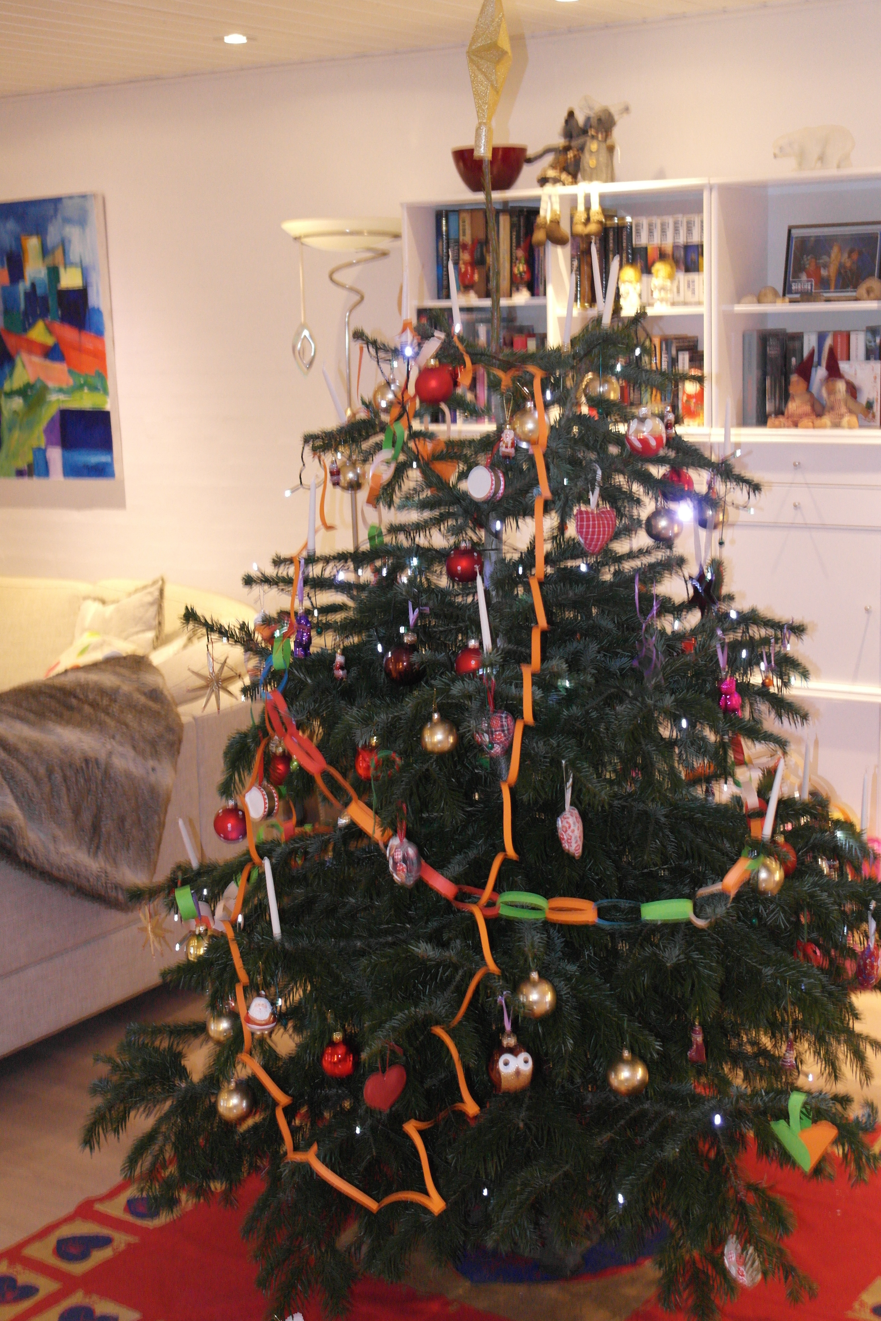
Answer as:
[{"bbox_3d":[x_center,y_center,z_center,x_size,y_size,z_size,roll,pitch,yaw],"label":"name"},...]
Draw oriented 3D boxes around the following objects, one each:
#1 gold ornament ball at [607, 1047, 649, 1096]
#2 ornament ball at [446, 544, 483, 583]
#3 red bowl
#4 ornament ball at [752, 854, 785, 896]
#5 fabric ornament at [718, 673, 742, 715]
[{"bbox_3d":[0.274,0.601,2.839,0.059,0.072,0.059,-1,10,0],"label":"gold ornament ball"},{"bbox_3d":[0.036,-0.147,2.929,0.054,0.062,0.054,-1,10,0],"label":"ornament ball"},{"bbox_3d":[0.124,-1.245,4.930,0.190,0.117,0.190,-1,10,0],"label":"red bowl"},{"bbox_3d":[0.539,0.354,3.200,0.058,0.069,0.058,-1,10,0],"label":"ornament ball"},{"bbox_3d":[0.448,0.053,3.020,0.036,0.062,0.031,2,11,19],"label":"fabric ornament"}]

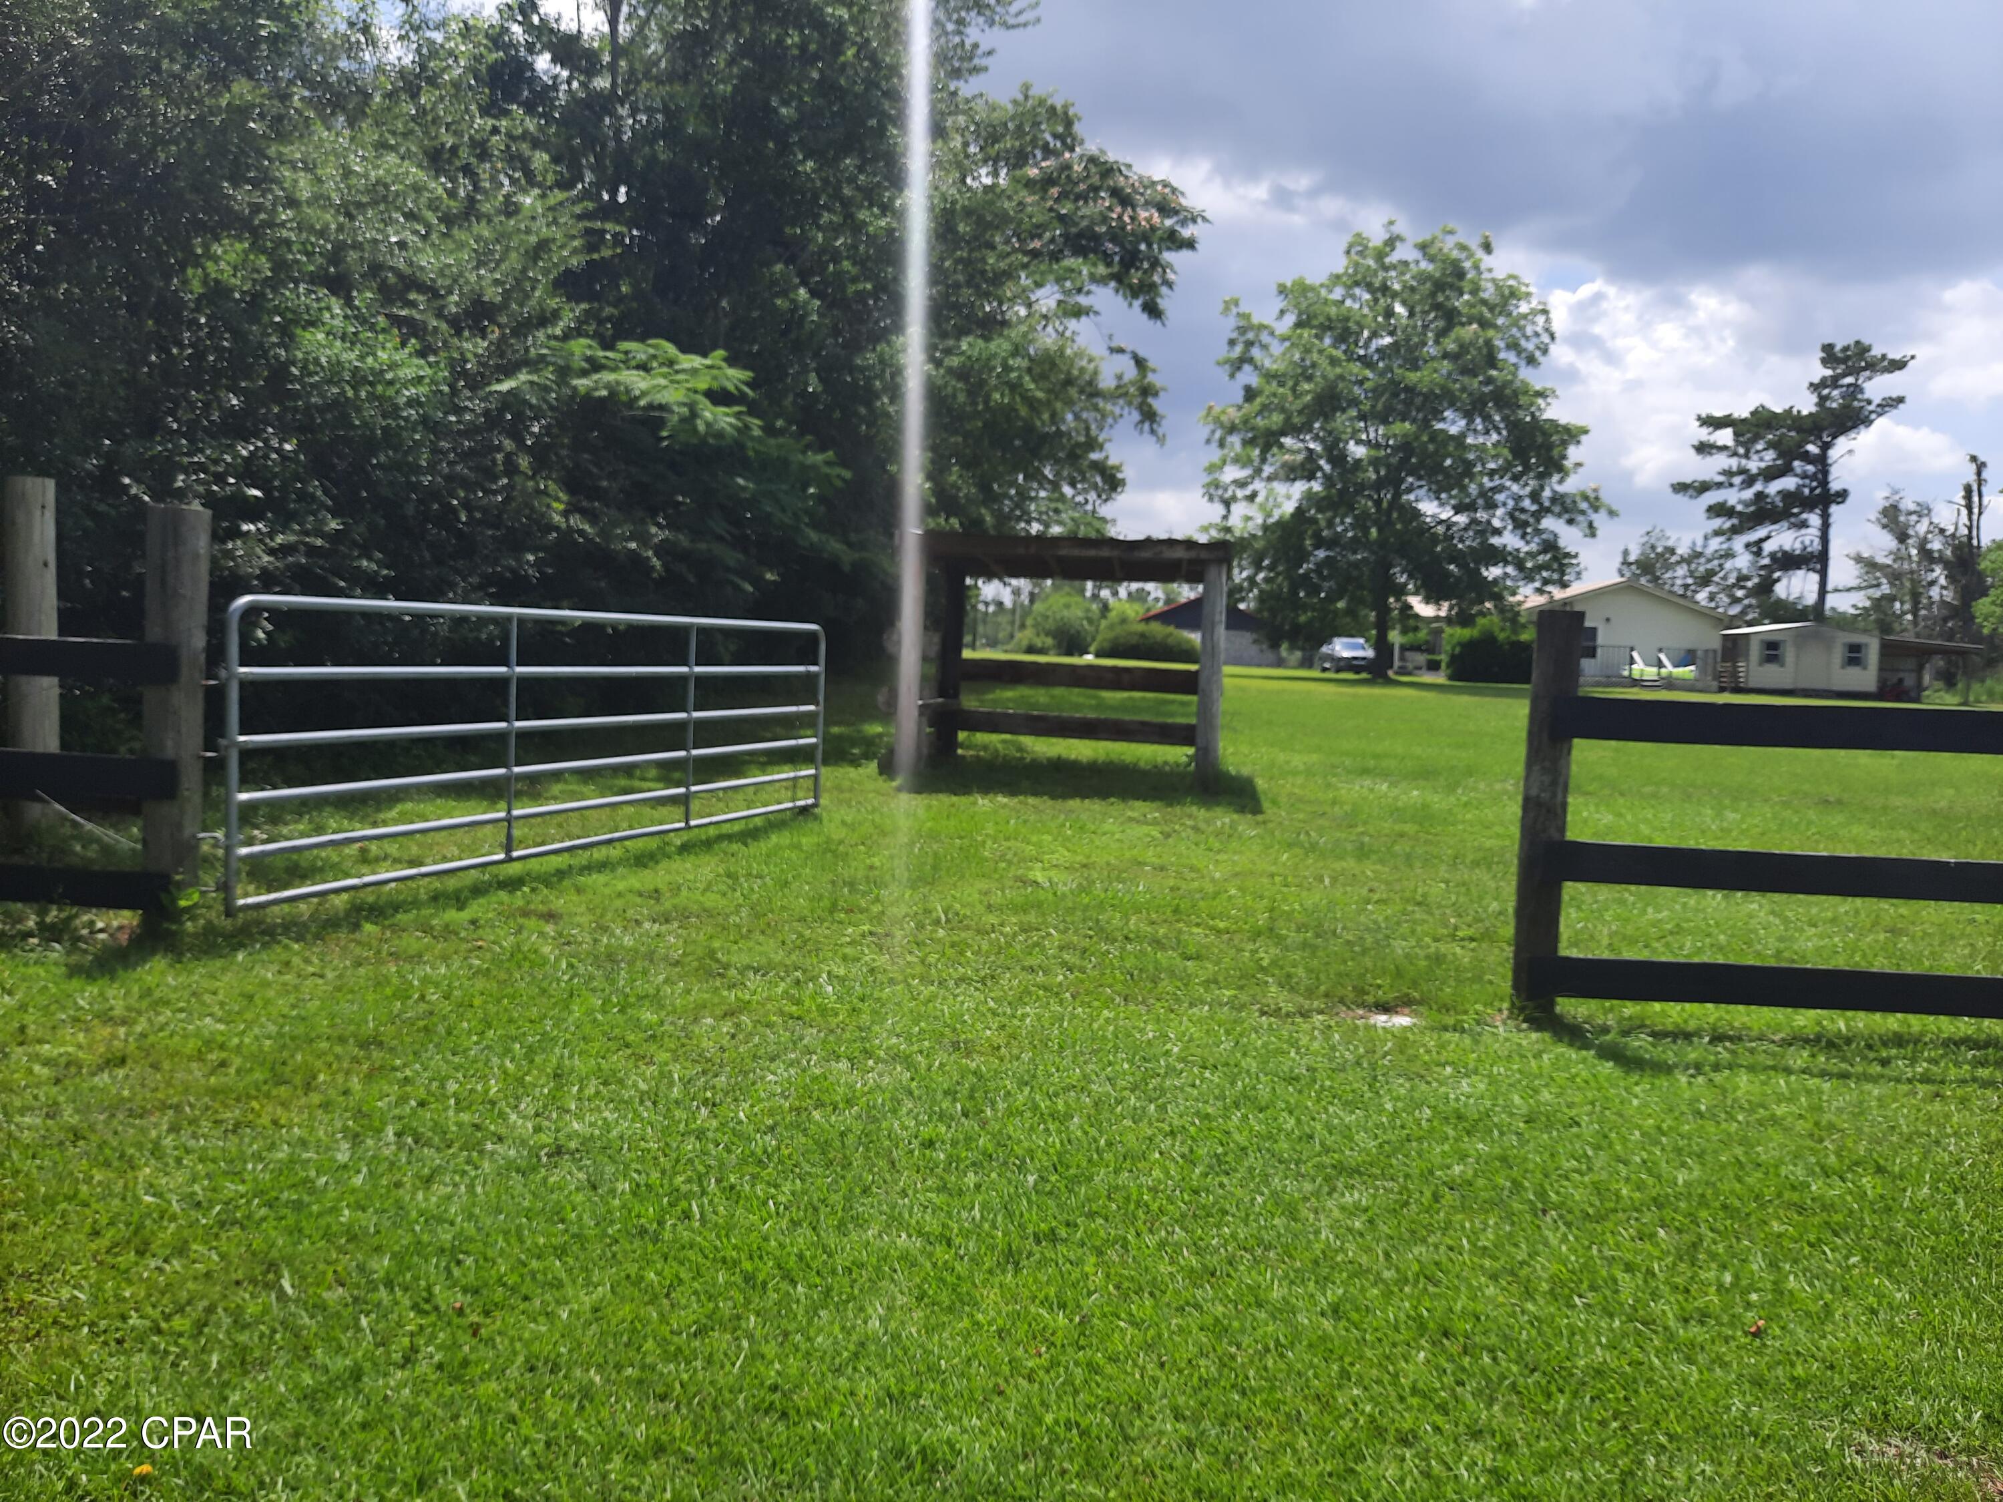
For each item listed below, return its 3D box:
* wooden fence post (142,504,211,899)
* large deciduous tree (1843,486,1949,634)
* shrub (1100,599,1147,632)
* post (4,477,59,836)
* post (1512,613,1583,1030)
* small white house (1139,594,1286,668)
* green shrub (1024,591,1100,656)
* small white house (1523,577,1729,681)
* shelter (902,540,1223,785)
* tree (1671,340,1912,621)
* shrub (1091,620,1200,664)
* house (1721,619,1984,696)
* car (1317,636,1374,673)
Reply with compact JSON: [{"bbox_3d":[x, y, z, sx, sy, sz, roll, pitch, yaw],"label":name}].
[{"bbox_3d":[-3.265,-0.133,5.700,0.220,1.660,0.220,4,5,-6],"label":"wooden fence post"},{"bbox_3d":[54.310,-9.853,88.000,5.700,11.900,5.500,2,5,0],"label":"large deciduous tree"},{"bbox_3d":[7.179,-7.088,84.000,3.000,3.400,2.700,2,5,0],"label":"shrub"},{"bbox_3d":[-4.926,-0.465,7.350,0.220,1.850,0.220,2,5,-6],"label":"post"},{"bbox_3d":[2.092,0.242,5.583,0.170,1.559,0.170,2,5,0],"label":"post"},{"bbox_3d":[11.400,-6.734,80.461,7.600,3.900,9.000,3,5,6],"label":"small white house"},{"bbox_3d":[3.332,-7.053,80.000,4.100,3.600,4.000,3,5,0],"label":"green shrub"},{"bbox_3d":[26.837,-5.342,64.890,8.100,4.400,10.000,4,5,11],"label":"small white house"},{"bbox_3d":[0.749,-0.882,14.405,2.870,2.290,2.500,2,5,6],"label":"shelter"},{"bbox_3d":[42.485,-12.446,78.000,12.000,17.800,11.000,5,5,22],"label":"tree"},{"bbox_3d":[7.384,-5.488,73.000,5.400,2.050,3.600,2,5,0],"label":"shrub"},{"bbox_3d":[33.620,-3.639,57.500,8.300,2.950,4.400,3,5,15],"label":"house"},{"bbox_3d":[15.779,-4.370,66.000,1.870,1.600,4.600,3,5,2],"label":"car"}]

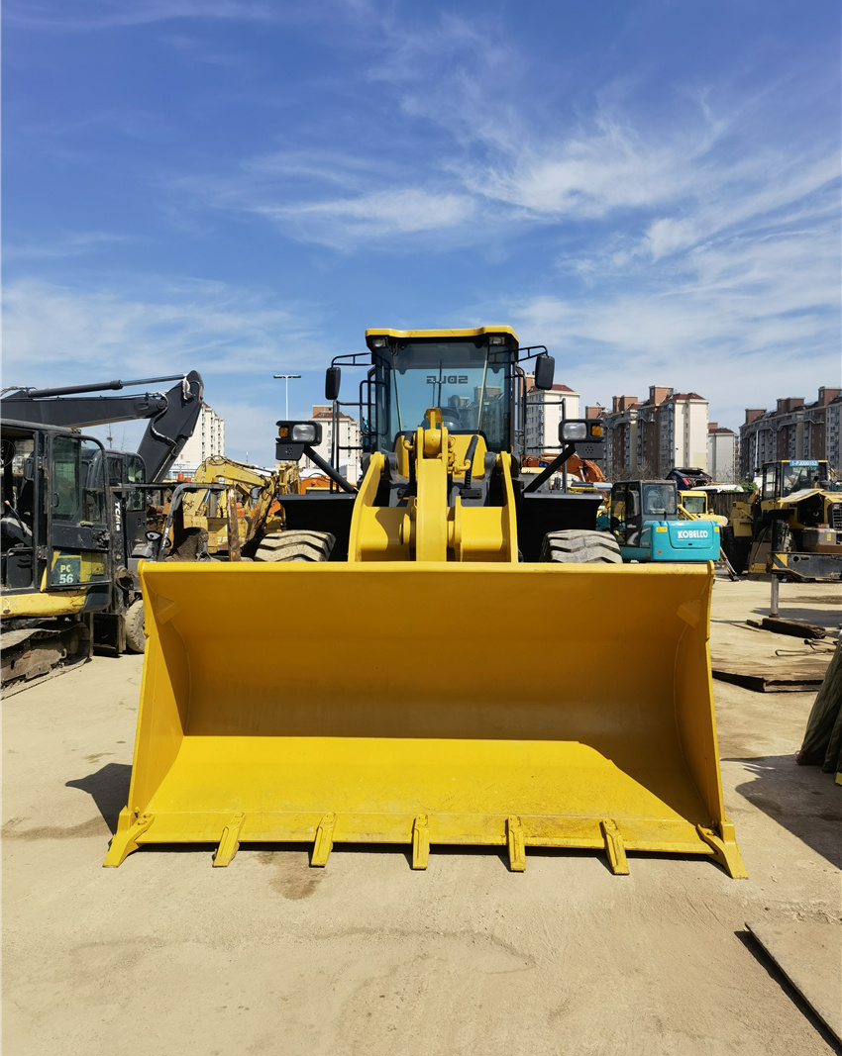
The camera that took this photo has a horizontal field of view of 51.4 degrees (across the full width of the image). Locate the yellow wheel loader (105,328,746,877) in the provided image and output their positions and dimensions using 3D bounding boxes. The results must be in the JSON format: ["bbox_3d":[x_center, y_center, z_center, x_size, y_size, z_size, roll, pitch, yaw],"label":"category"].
[{"bbox_3d":[0.195,-0.130,8.150,3.020,3.450,8.100,0,0,2],"label":"yellow wheel loader"}]

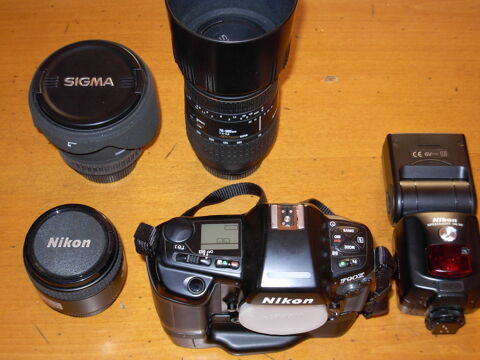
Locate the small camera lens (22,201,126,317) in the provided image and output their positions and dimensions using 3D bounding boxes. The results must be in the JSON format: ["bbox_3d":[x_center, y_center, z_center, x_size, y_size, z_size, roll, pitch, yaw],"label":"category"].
[{"bbox_3d":[-0.128,0.061,0.692,0.073,0.057,0.073,0,59,0],"label":"small camera lens"}]

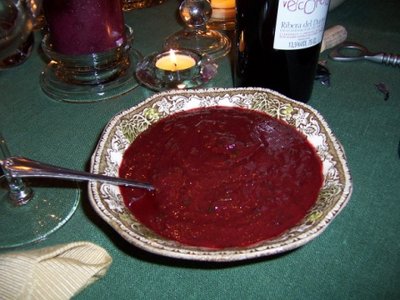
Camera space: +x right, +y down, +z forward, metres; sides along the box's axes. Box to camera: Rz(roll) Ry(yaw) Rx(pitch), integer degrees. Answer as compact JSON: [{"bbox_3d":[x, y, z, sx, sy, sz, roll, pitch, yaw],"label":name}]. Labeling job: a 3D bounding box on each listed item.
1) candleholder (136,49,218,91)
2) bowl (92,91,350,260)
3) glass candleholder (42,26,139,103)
[{"bbox_3d":[-0.023,-0.078,0.392,0.081,0.028,0.081,-3,40,0],"label":"candleholder"},{"bbox_3d":[0.012,0.019,0.257,0.160,0.049,0.160,-3,40,0],"label":"bowl"},{"bbox_3d":[-0.118,-0.101,0.413,0.118,0.043,0.118,-3,40,0],"label":"glass candleholder"}]

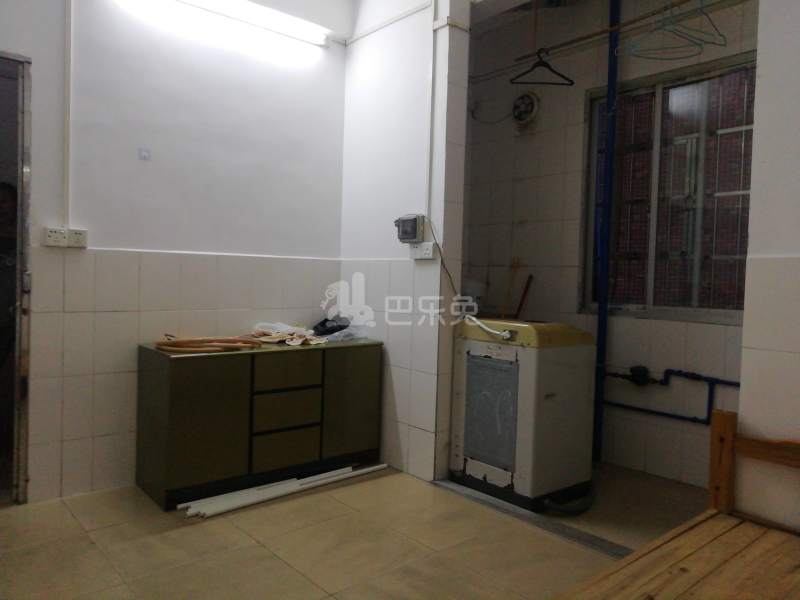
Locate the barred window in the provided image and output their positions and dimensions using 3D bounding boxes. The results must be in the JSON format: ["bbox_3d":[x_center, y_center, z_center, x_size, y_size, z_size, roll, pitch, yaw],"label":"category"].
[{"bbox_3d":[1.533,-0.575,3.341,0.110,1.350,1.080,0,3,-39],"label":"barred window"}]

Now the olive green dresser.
[{"bbox_3d":[-0.705,0.595,3.258,1.235,0.692,0.410,0,3,-39],"label":"olive green dresser"}]

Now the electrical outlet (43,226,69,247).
[{"bbox_3d":[-1.567,-0.285,2.742,0.088,0.086,0.035,0,3,-39],"label":"electrical outlet"}]

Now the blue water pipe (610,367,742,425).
[{"bbox_3d":[1.466,0.512,3.289,0.080,0.250,0.750,0,3,-39],"label":"blue water pipe"}]

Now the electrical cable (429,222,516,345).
[{"bbox_3d":[0.346,-0.110,2.985,0.135,0.580,0.475,0,3,-40],"label":"electrical cable"}]

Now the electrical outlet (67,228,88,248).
[{"bbox_3d":[-1.498,-0.285,2.799,0.086,0.086,0.035,0,3,-39],"label":"electrical outlet"}]

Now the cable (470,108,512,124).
[{"bbox_3d":[0.648,-1.325,4.336,0.030,0.135,0.400,0,3,-39],"label":"cable"}]

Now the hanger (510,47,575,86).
[{"bbox_3d":[0.879,-1.442,3.720,0.390,0.232,0.025,2,2,0],"label":"hanger"}]

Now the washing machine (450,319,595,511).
[{"bbox_3d":[0.638,0.533,3.122,0.492,0.865,0.533,0,3,-40],"label":"washing machine"}]

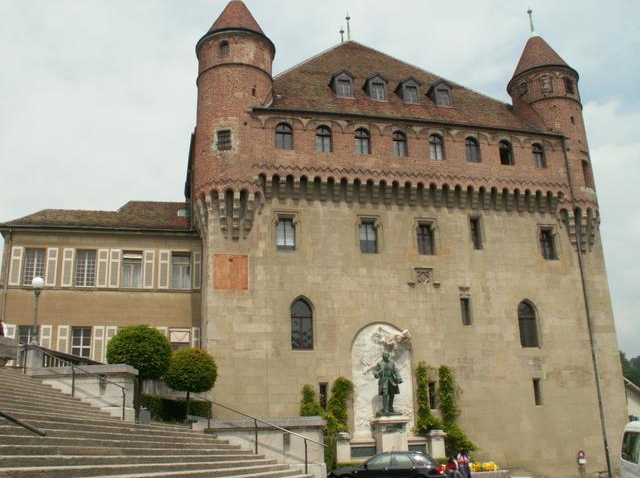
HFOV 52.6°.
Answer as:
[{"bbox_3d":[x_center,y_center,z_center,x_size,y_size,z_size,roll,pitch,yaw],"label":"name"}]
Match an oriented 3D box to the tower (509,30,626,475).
[{"bbox_3d":[14.256,-0.323,37.887,4.400,26.700,4.400,2,-16,-15],"label":"tower"}]

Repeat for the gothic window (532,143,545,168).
[{"bbox_3d":[11.714,-4.430,34.710,0.740,1.454,0.250,2,-19,-13],"label":"gothic window"}]

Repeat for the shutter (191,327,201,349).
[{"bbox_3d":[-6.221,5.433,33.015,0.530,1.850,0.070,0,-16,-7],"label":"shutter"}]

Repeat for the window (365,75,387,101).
[{"bbox_3d":[3.022,-8.007,35.782,1.050,1.620,1.200,2,-19,-13],"label":"window"}]

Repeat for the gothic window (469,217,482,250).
[{"bbox_3d":[8.606,-0.255,35.883,0.611,1.819,0.200,2,-16,-14],"label":"gothic window"}]

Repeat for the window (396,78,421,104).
[{"bbox_3d":[5.407,-8.875,40.191,1.254,1.800,1.300,2,-16,-14],"label":"window"}]

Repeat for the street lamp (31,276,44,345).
[{"bbox_3d":[-9.502,2.410,21.729,0.410,2.319,0.410,-2,-15,0],"label":"street lamp"}]

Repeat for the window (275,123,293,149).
[{"bbox_3d":[-1.756,-4.969,31.600,0.831,1.459,0.250,2,-19,-13],"label":"window"}]

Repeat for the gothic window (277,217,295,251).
[{"bbox_3d":[-1.745,-0.249,32.996,0.967,1.831,0.300,2,-16,-16],"label":"gothic window"}]

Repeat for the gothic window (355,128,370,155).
[{"bbox_3d":[2.257,-5.211,34.822,0.888,1.636,0.250,2,-16,-14],"label":"gothic window"}]

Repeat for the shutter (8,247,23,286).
[{"bbox_3d":[-15.535,1.384,33.019,0.531,1.994,0.070,0,-16,-7],"label":"shutter"}]

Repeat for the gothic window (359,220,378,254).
[{"bbox_3d":[2.581,-0.152,34.230,1.021,1.901,0.300,2,-16,-16],"label":"gothic window"}]

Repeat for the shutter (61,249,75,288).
[{"bbox_3d":[-13.133,1.493,33.681,0.536,2.008,0.060,2,-16,-14],"label":"shutter"}]

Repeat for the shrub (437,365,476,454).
[{"bbox_3d":[6.649,8.443,32.179,1.705,4.179,0.800,2,-16,-14],"label":"shrub"}]

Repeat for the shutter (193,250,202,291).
[{"bbox_3d":[-6.223,1.589,32.808,0.474,1.972,0.060,2,-16,-13],"label":"shutter"}]

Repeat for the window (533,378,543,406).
[{"bbox_3d":[10.353,7.313,30.928,0.418,1.293,0.250,2,-19,-13],"label":"window"}]

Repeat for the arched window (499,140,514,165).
[{"bbox_3d":[10.782,-4.999,37.358,0.940,1.634,0.250,2,-16,-16],"label":"arched window"}]

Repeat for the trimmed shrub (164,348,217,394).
[{"bbox_3d":[-4.965,5.042,24.811,2.000,1.780,2.000,0,-16,-7],"label":"trimmed shrub"}]

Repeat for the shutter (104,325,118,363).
[{"bbox_3d":[-9.932,5.102,30.901,0.534,1.849,0.060,2,-16,-13],"label":"shutter"}]

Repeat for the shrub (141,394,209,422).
[{"bbox_3d":[-5.493,6.463,24.600,2.650,1.100,1.200,2,-19,-13],"label":"shrub"}]

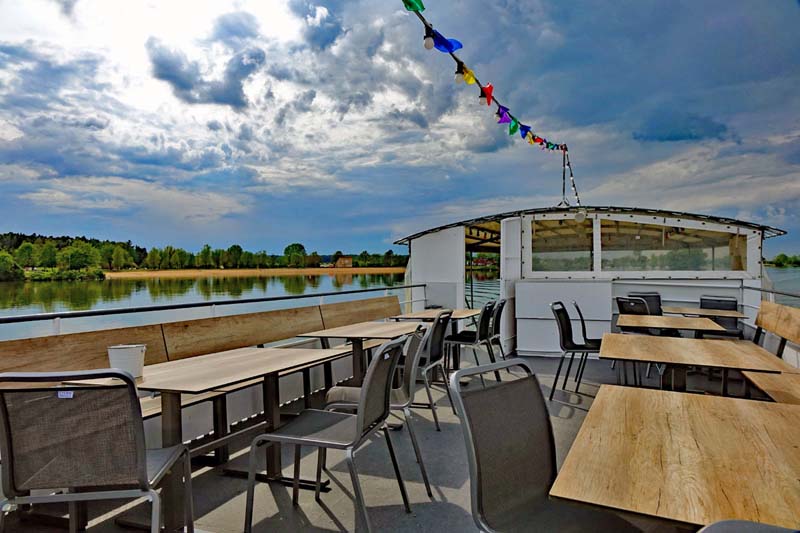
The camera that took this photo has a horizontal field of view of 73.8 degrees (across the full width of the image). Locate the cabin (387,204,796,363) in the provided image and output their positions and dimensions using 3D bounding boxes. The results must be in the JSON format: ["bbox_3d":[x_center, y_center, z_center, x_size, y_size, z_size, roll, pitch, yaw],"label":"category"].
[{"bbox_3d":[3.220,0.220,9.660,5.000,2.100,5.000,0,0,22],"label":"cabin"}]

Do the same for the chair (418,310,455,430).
[{"bbox_3d":[0.099,0.797,4.349,0.605,0.885,0.490,-1,-1,21],"label":"chair"}]

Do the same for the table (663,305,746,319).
[{"bbox_3d":[3.460,0.885,6.100,0.810,0.740,0.930,0,0,25],"label":"table"}]

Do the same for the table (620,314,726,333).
[{"bbox_3d":[2.470,0.880,4.960,0.800,0.740,1.170,0,0,23],"label":"table"}]

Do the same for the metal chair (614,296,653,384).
[{"bbox_3d":[2.942,0.801,6.370,0.605,0.885,0.490,0,-1,-30],"label":"metal chair"}]

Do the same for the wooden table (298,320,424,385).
[{"bbox_3d":[-0.180,0.895,4.480,0.780,0.740,1.200,0,0,23],"label":"wooden table"}]

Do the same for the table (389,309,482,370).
[{"bbox_3d":[0.480,0.905,5.930,0.780,0.740,1.200,0,0,22],"label":"table"}]

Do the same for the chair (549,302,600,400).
[{"bbox_3d":[1.772,0.793,5.009,0.605,0.885,0.490,-1,-1,30],"label":"chair"}]

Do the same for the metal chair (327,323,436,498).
[{"bbox_3d":[-0.154,0.782,3.064,0.605,0.885,0.490,0,-1,-5],"label":"metal chair"}]

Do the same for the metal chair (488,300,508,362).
[{"bbox_3d":[0.911,0.815,6.165,0.605,0.885,0.490,-1,-1,23],"label":"metal chair"}]

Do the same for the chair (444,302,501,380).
[{"bbox_3d":[0.693,0.811,5.732,0.605,0.885,0.490,-1,-1,26],"label":"chair"}]

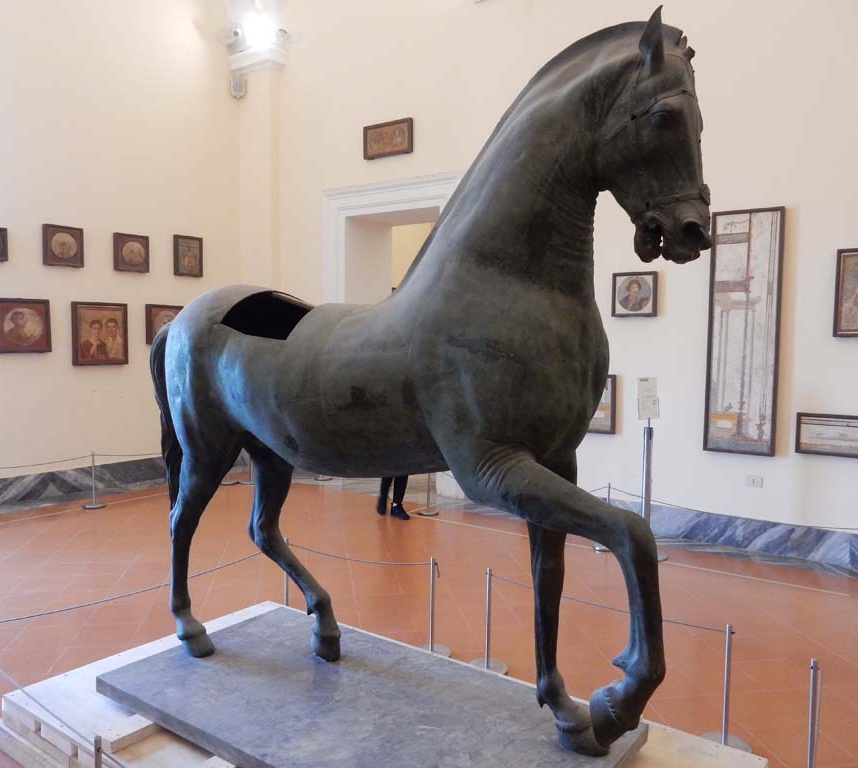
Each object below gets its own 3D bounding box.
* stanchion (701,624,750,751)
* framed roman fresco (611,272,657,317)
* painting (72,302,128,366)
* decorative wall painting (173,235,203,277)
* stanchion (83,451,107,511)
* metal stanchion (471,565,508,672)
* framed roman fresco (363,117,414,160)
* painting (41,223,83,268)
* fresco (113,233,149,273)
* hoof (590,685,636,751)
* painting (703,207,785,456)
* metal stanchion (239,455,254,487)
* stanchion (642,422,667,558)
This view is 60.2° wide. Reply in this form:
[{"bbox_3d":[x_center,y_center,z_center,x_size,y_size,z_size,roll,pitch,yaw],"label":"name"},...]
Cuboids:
[{"bbox_3d":[1.210,1.236,3.010,0.205,0.527,0.205,2,4,23],"label":"stanchion"},{"bbox_3d":[1.701,-0.739,6.116,0.352,0.362,0.050,3,5,33],"label":"framed roman fresco"},{"bbox_3d":[-3.274,-0.495,7.386,0.050,0.615,0.538,4,5,40],"label":"painting"},{"bbox_3d":[-2.626,-1.393,8.096,0.050,0.428,0.321,4,5,40],"label":"decorative wall painting"},{"bbox_3d":[-2.933,0.839,6.477,0.190,0.502,0.190,-2,5,-25],"label":"stanchion"},{"bbox_3d":[0.273,1.095,3.418,0.190,0.502,0.190,1,4,5],"label":"metal stanchion"},{"bbox_3d":[-0.381,-2.320,7.038,0.576,0.325,0.050,4,6,35],"label":"framed roman fresco"},{"bbox_3d":[-3.486,-1.310,7.065,0.050,0.372,0.353,4,5,40],"label":"painting"},{"bbox_3d":[-2.931,-1.286,7.295,0.050,0.368,0.351,5,6,38],"label":"fresco"},{"bbox_3d":[0.509,0.919,2.050,0.105,0.135,0.125,3,5,34],"label":"hoof"},{"bbox_3d":[2.245,-0.360,5.271,0.482,1.735,0.050,3,6,34],"label":"painting"},{"bbox_3d":[-1.830,0.766,7.548,0.190,0.502,0.190,-1,4,-14],"label":"metal stanchion"},{"bbox_3d":[1.653,0.799,5.596,0.335,1.040,0.335,2,4,17],"label":"stanchion"}]

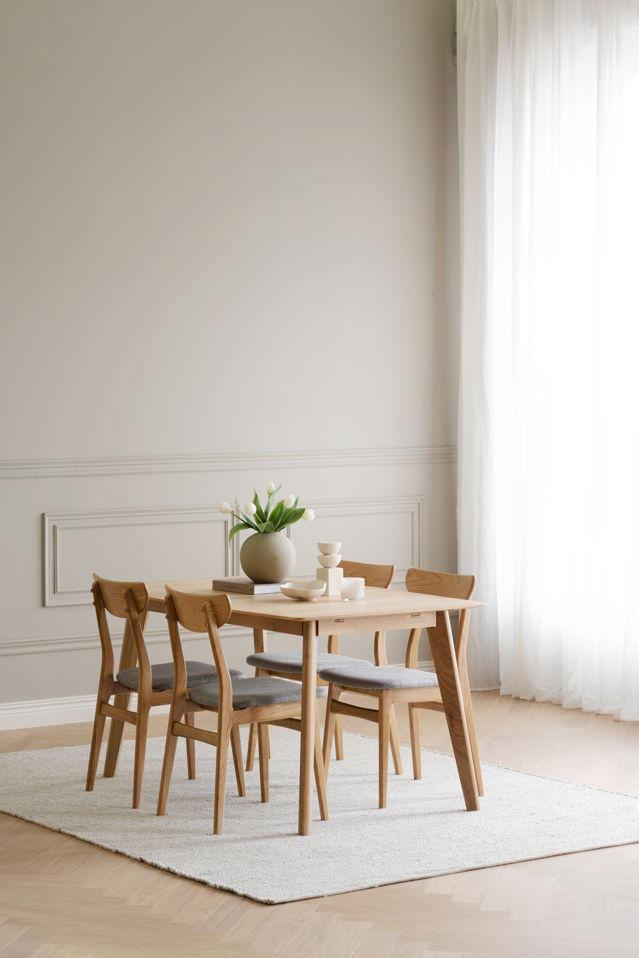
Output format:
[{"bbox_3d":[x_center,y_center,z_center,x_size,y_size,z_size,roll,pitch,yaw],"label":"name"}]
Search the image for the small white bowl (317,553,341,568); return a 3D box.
[{"bbox_3d":[0.036,0.310,8.473,0.092,0.044,0.092,0,3,0],"label":"small white bowl"}]

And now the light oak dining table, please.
[{"bbox_3d":[-0.126,0.804,8.454,0.888,0.740,1.431,-2,4,-36],"label":"light oak dining table"}]

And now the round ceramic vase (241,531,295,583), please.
[{"bbox_3d":[-0.196,0.298,8.587,0.210,0.188,0.210,0,3,0],"label":"round ceramic vase"}]

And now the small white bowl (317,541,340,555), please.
[{"bbox_3d":[0.036,0.262,8.473,0.092,0.043,0.092,0,3,0],"label":"small white bowl"}]

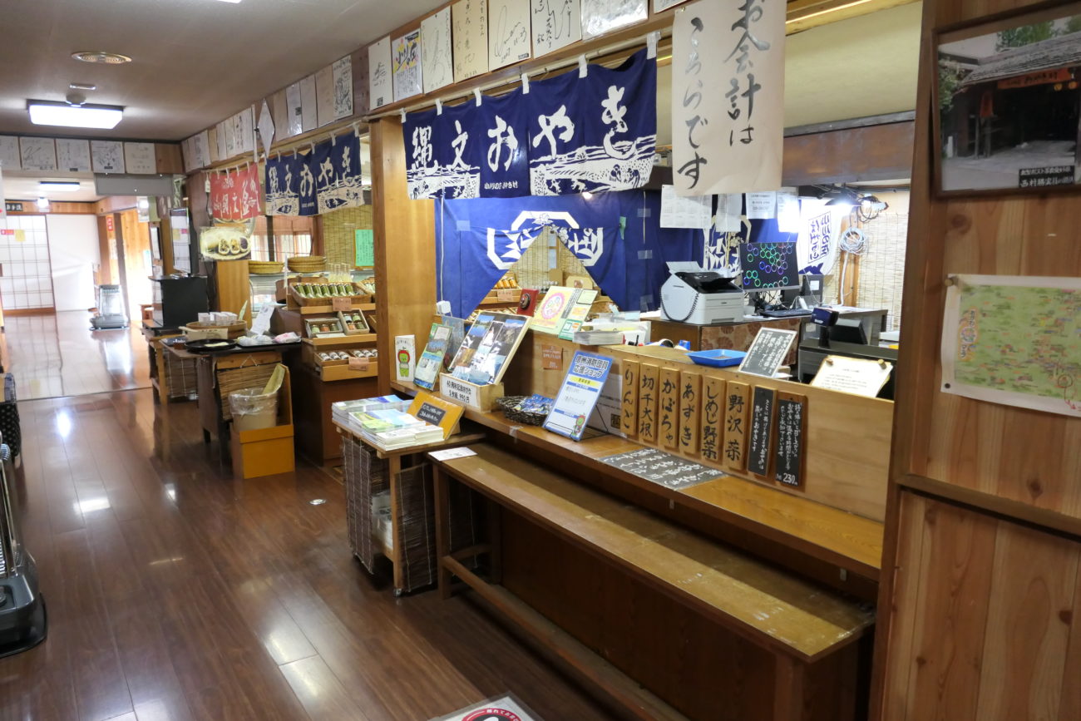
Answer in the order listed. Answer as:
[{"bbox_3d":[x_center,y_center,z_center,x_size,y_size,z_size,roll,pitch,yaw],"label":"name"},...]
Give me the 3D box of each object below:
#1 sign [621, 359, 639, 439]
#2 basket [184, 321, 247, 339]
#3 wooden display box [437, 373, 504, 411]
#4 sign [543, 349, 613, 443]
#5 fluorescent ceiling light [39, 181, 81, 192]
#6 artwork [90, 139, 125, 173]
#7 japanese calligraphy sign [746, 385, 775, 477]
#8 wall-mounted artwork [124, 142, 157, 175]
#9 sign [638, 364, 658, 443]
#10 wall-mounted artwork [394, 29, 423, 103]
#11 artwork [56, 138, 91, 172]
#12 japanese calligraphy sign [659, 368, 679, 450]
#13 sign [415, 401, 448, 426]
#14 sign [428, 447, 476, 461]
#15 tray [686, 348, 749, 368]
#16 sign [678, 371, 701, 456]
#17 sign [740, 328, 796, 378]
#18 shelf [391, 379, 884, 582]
[{"bbox_3d":[0.308,0.127,2.523,0.020,0.255,0.079,-7,12,-34],"label":"sign"},{"bbox_3d":[-2.252,-0.198,5.244,0.388,0.114,0.388,-7,12,-34],"label":"basket"},{"bbox_3d":[-0.280,0.126,3.089,0.117,0.111,0.326,-7,12,-35],"label":"wooden display box"},{"bbox_3d":[0.133,0.118,2.616,0.018,0.304,0.218,27,-8,-35],"label":"sign"},{"bbox_3d":[-5.388,-1.950,8.434,0.373,0.075,0.418,-7,12,-34],"label":"fluorescent ceiling light"},{"bbox_3d":[-3.838,-1.804,6.671,0.243,0.272,0.018,-7,12,-34],"label":"artwork"},{"bbox_3d":[0.616,0.196,2.095,0.018,0.250,0.072,-7,12,-34],"label":"japanese calligraphy sign"},{"bbox_3d":[-3.626,-1.832,6.817,0.243,0.270,0.018,-7,12,-34],"label":"wall-mounted artwork"},{"bbox_3d":[0.363,0.140,2.484,0.016,0.256,0.074,-7,12,-34],"label":"sign"},{"bbox_3d":[-0.549,-1.195,3.062,0.015,0.254,0.262,-7,12,-34],"label":"wall-mounted artwork"},{"bbox_3d":[-4.054,-1.785,6.521,0.243,0.266,0.018,-7,12,-34],"label":"artwork"},{"bbox_3d":[0.412,0.151,2.392,0.018,0.252,0.077,-7,12,-34],"label":"japanese calligraphy sign"},{"bbox_3d":[-0.458,0.227,3.158,0.174,0.066,0.008,11,-20,49],"label":"sign"},{"bbox_3d":[-0.342,0.368,2.968,0.165,0.004,0.112,-6,11,-29],"label":"sign"},{"bbox_3d":[0.563,-0.005,2.317,0.183,0.031,0.153,-7,12,-34],"label":"tray"},{"bbox_3d":[0.468,0.165,2.337,0.016,0.256,0.072,-7,12,-34],"label":"sign"},{"bbox_3d":[0.657,-0.021,2.158,0.014,0.155,0.121,38,-13,-33],"label":"sign"},{"bbox_3d":[0.105,0.277,2.676,0.250,0.035,2.500,-7,12,-34],"label":"shelf"}]

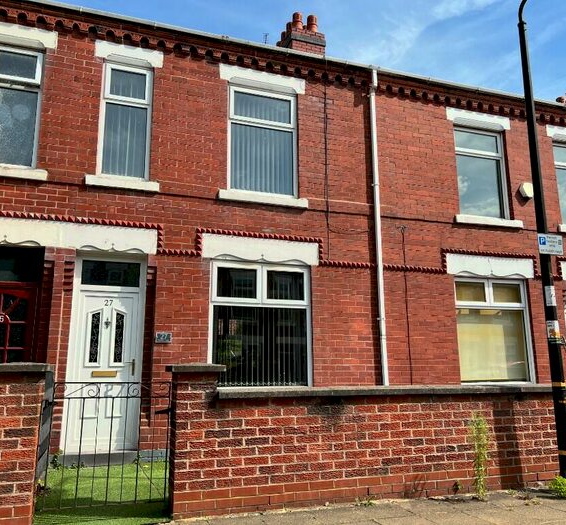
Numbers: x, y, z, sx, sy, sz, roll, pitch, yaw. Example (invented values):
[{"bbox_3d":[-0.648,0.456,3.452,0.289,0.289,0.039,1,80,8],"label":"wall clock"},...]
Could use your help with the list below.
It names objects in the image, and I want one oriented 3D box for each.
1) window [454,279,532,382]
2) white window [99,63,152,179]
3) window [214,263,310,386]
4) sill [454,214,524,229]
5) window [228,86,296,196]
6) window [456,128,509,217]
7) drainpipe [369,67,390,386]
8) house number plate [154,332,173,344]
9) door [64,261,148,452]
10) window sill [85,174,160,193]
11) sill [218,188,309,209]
[{"bbox_3d":[3.428,1.133,8.653,1.515,1.755,0.100,4,-13,-19],"label":"window"},{"bbox_3d":[-2.175,-1.908,7.298,0.667,1.726,0.100,4,-13,-19],"label":"white window"},{"bbox_3d":[-0.324,0.883,7.365,1.494,1.769,0.100,4,-13,-19],"label":"window"},{"bbox_3d":[3.479,-0.674,8.943,1.379,0.134,0.160,4,-13,-19],"label":"sill"},{"bbox_3d":[-0.321,-1.800,7.960,1.040,1.680,0.090,4,-12,-18],"label":"window"},{"bbox_3d":[3.384,-1.538,9.094,1.095,1.670,0.080,4,-12,-18],"label":"window"},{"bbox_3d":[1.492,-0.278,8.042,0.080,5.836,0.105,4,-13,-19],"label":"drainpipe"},{"bbox_3d":[-1.522,0.965,6.707,0.200,0.137,0.018,4,-12,-18],"label":"house number plate"},{"bbox_3d":[-2.246,1.115,6.670,0.895,2.445,0.080,4,-12,-18],"label":"door"},{"bbox_3d":[-2.116,-1.023,6.966,0.927,0.130,0.160,4,-12,-18],"label":"window sill"},{"bbox_3d":[-0.283,-0.898,7.645,1.331,0.134,0.160,4,-13,-19],"label":"sill"}]

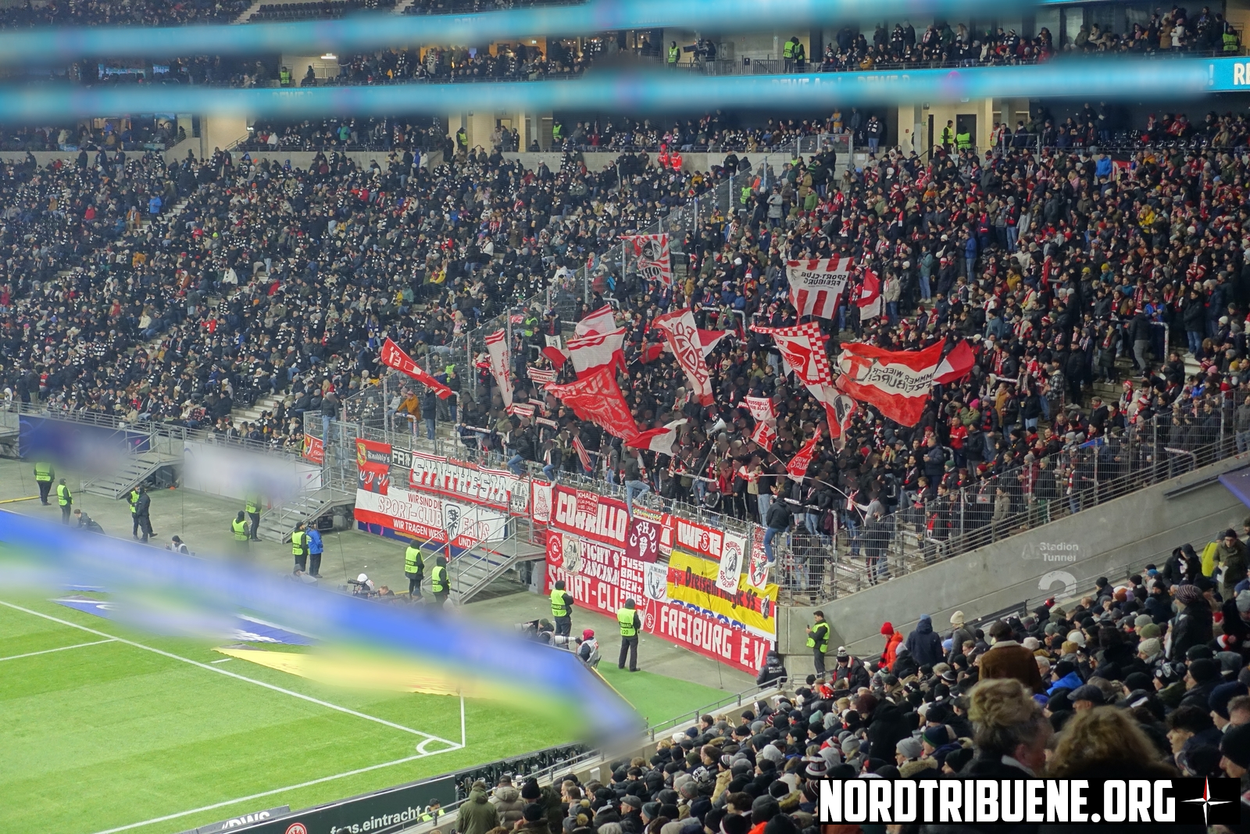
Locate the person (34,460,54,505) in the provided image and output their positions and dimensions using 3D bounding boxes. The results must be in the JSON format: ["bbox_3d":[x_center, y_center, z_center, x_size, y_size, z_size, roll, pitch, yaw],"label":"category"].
[{"bbox_3d":[-20.200,2.149,82.076,0.620,1.800,0.420,2,8,18],"label":"person"}]

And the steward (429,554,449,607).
[{"bbox_3d":[-4.878,4.589,62.522,0.360,1.800,0.550,-7,11,-43],"label":"steward"}]

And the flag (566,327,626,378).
[{"bbox_3d":[-0.735,-1.783,72.500,1.850,1.700,0.500,-14,6,0],"label":"flag"}]

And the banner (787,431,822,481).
[{"bbox_3d":[4.540,1.001,59.820,0.950,1.300,0.400,1,8,4],"label":"banner"}]

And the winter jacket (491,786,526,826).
[{"bbox_3d":[-1.944,6.538,39.500,0.580,0.750,0.400,-3,8,-23],"label":"winter jacket"}]

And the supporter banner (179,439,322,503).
[{"bbox_3d":[-12.979,2.142,81.826,0.200,1.650,8.360,-7,11,-44],"label":"supporter banner"}]

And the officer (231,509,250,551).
[{"bbox_3d":[-11.799,3.766,72.823,0.560,1.780,0.380,2,8,18],"label":"officer"}]

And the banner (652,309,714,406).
[{"bbox_3d":[1.605,-1.630,65.200,1.650,2.650,0.600,4,8,23],"label":"banner"}]

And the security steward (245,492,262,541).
[{"bbox_3d":[-11.672,2.982,74.435,0.360,1.800,0.520,-6,10,-36],"label":"security steward"}]

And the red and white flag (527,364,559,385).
[{"bbox_3d":[-2.494,-1.313,72.200,0.980,0.600,0.200,5,9,30],"label":"red and white flag"}]

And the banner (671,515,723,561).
[{"bbox_3d":[1.868,3.074,59.547,0.060,0.740,2.400,-4,9,-27],"label":"banner"}]

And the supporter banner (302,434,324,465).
[{"bbox_3d":[-10.318,1.068,78.333,0.060,0.780,1.250,-6,10,-38],"label":"supporter banner"}]

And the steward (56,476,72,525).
[{"bbox_3d":[-18.532,2.924,78.122,0.520,1.770,0.380,7,10,41],"label":"steward"}]

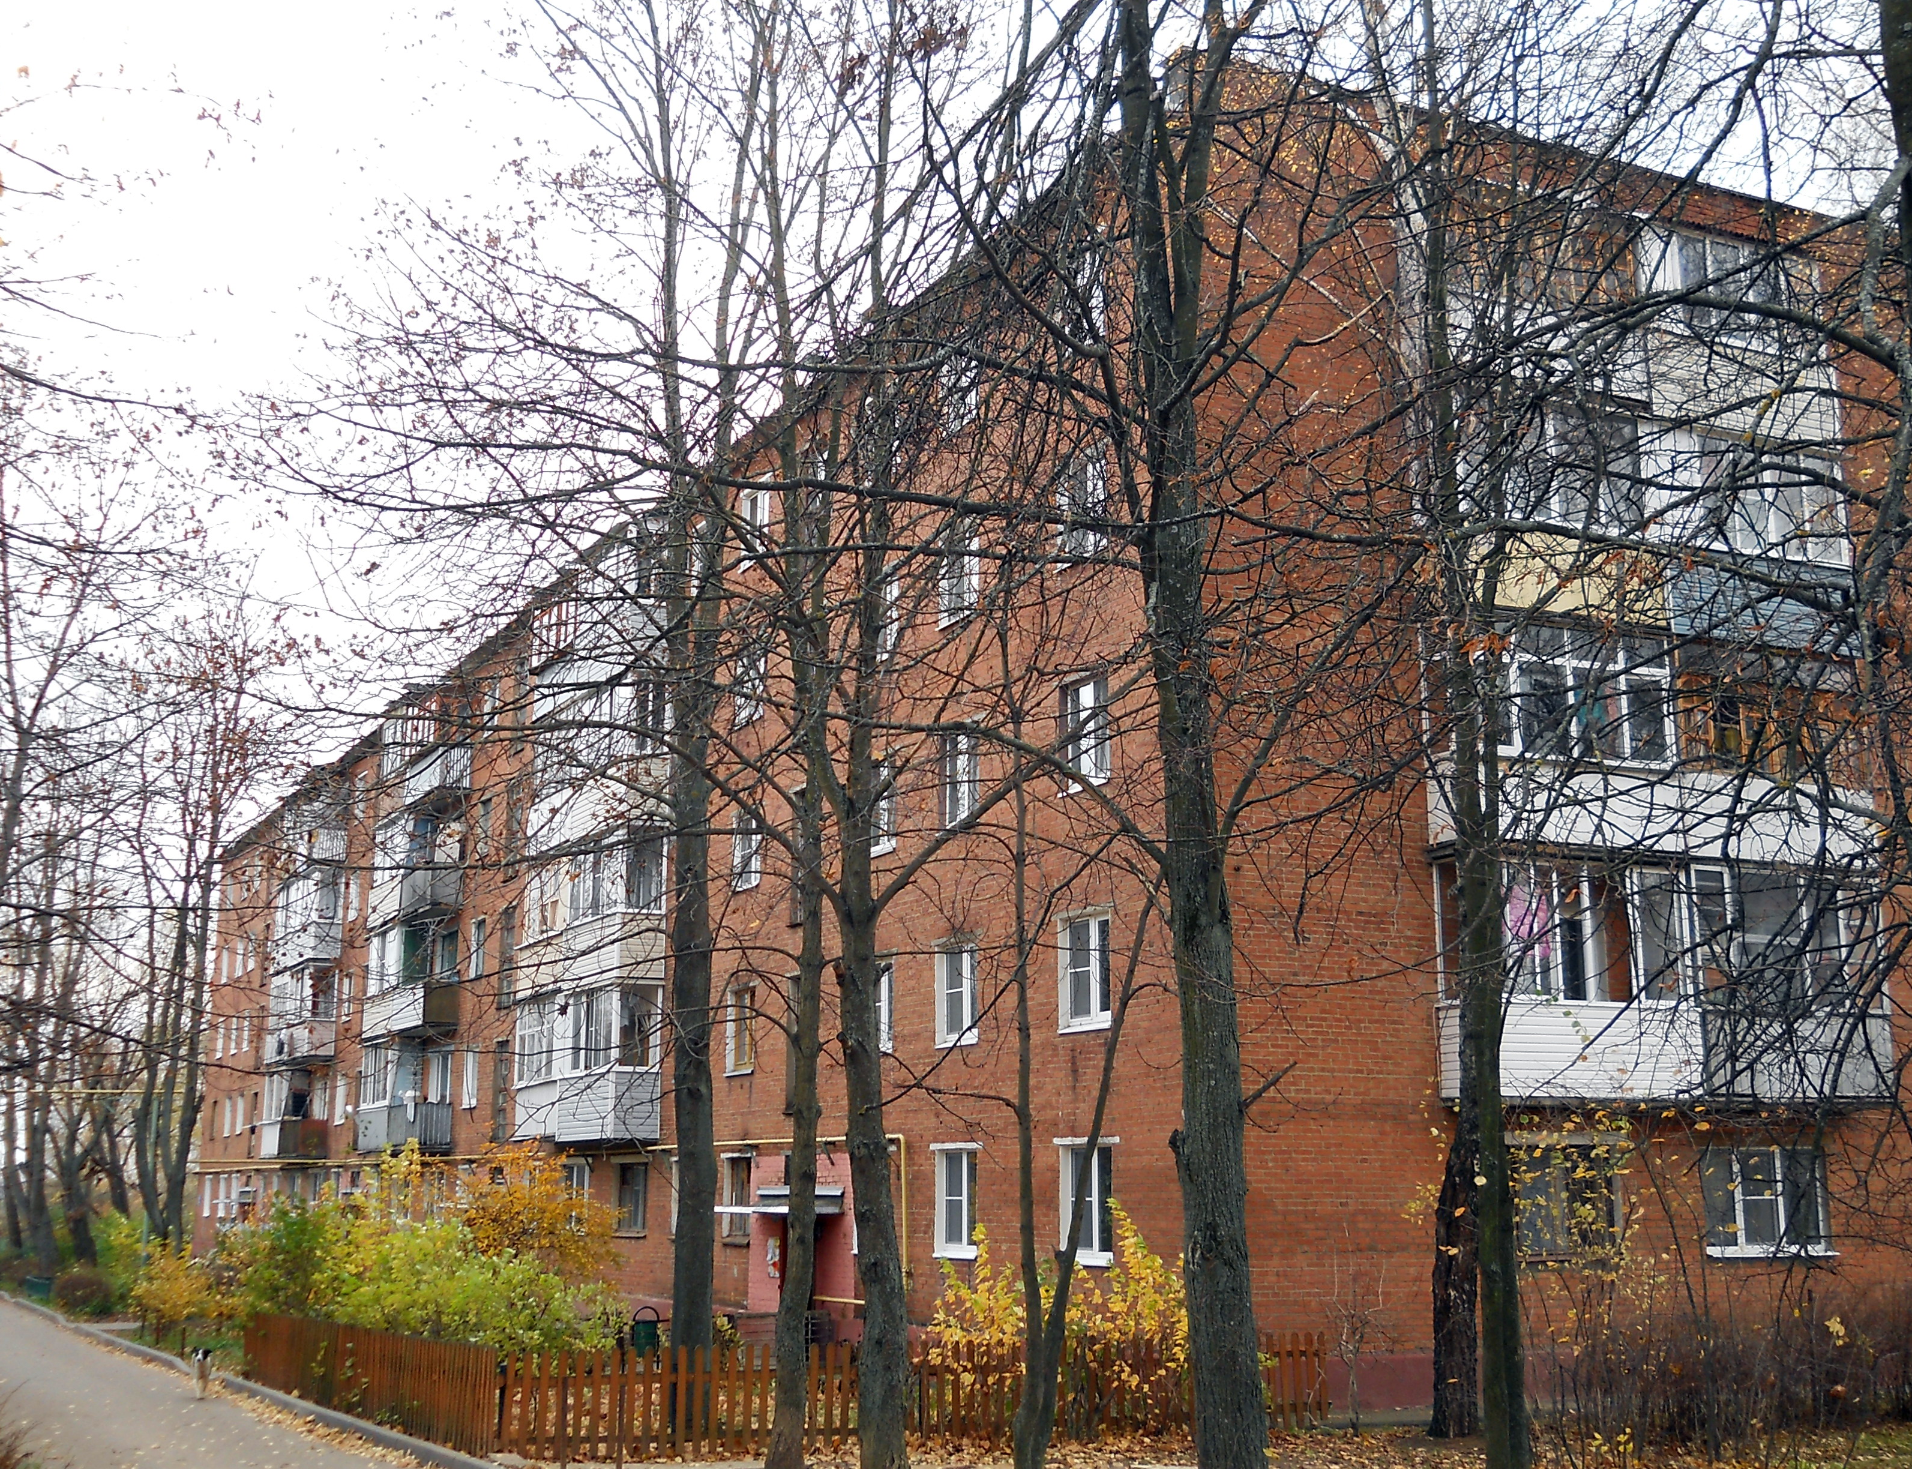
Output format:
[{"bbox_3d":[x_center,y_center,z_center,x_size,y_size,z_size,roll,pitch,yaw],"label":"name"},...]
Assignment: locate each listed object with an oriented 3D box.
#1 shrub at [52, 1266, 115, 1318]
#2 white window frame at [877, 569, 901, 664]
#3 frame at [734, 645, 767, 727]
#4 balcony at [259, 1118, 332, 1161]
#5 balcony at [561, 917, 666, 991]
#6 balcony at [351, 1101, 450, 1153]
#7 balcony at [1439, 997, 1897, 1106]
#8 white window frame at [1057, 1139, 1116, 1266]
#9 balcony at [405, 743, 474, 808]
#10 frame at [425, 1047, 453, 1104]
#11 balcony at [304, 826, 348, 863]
[{"bbox_3d":[-17.764,11.342,47.369,1.300,1.060,1.300,6,-13,-25],"label":"shrub"},{"bbox_3d":[-0.978,-1.747,33.187,0.200,1.400,1.270,6,-13,-25],"label":"white window frame"},{"bbox_3d":[-3.295,-0.819,37.840,0.200,1.380,1.330,6,-13,-25],"label":"frame"},{"bbox_3d":[-19.273,11.827,67.501,0.800,1.150,6.350,6,-13,-25],"label":"balcony"},{"bbox_3d":[-6.173,4.032,41.672,0.850,1.250,3.300,6,-13,-25],"label":"balcony"},{"bbox_3d":[-13.220,9.457,55.329,0.800,1.150,6.550,6,-13,-25],"label":"balcony"},{"bbox_3d":[8.305,3.798,26.719,6.100,1.140,0.850,6,-13,-25],"label":"balcony"},{"bbox_3d":[1.551,5.337,26.362,0.200,1.390,1.280,6,-13,-25],"label":"white window frame"},{"bbox_3d":[-12.420,1.117,55.471,0.780,1.110,3.500,6,-13,-25],"label":"balcony"},{"bbox_3d":[-11.891,8.040,53.944,0.200,1.370,2.150,6,-13,-25],"label":"frame"},{"bbox_3d":[-18.560,3.472,67.747,0.850,1.100,3.250,6,-13,-25],"label":"balcony"}]

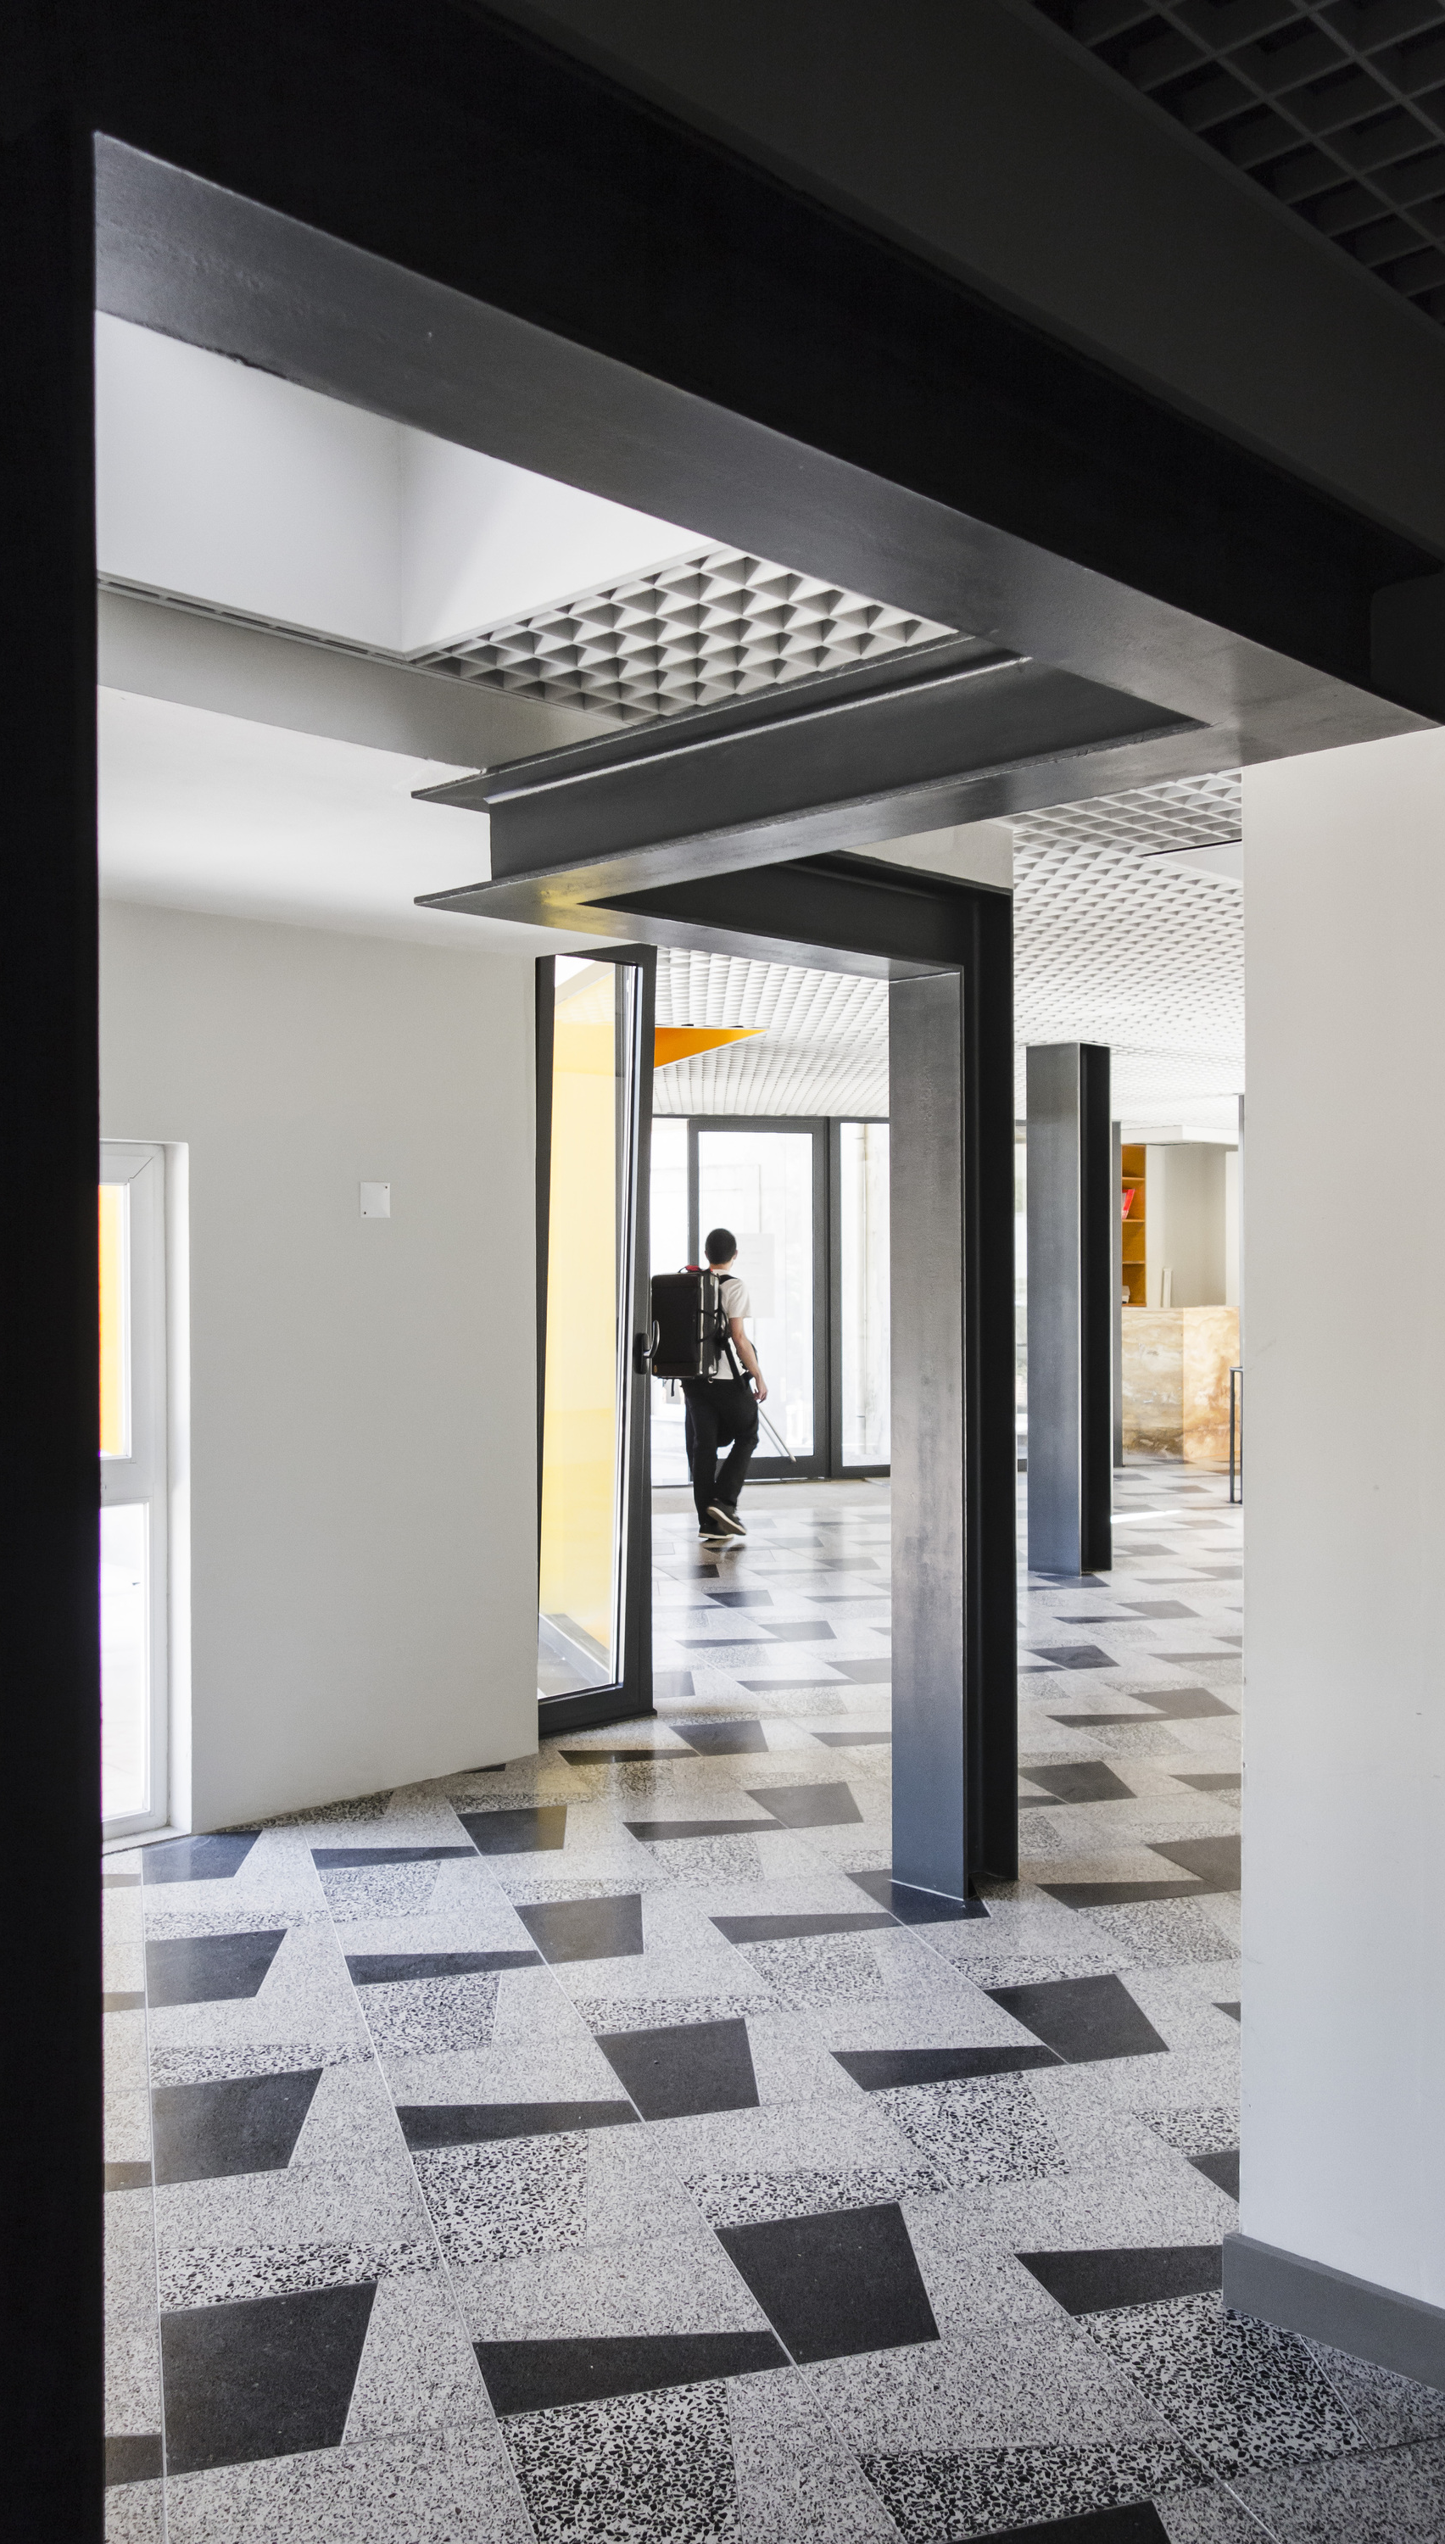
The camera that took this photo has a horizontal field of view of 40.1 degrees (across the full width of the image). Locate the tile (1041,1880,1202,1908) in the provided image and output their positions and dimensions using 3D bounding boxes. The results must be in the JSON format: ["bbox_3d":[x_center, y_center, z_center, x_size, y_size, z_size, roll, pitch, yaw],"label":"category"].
[{"bbox_3d":[0.954,1.447,4.617,0.390,0.020,0.176,0,0,-17],"label":"tile"}]

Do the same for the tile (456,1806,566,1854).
[{"bbox_3d":[-0.508,1.460,5.144,0.301,0.014,0.386,0,0,-17],"label":"tile"}]

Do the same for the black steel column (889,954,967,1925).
[{"bbox_3d":[0.550,0.382,4.712,0.208,2.140,0.212,0,0,43],"label":"black steel column"}]

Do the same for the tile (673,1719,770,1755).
[{"bbox_3d":[0.033,1.452,6.137,0.301,0.014,0.386,0,0,-17],"label":"tile"}]

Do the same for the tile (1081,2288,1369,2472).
[{"bbox_3d":[0.689,1.470,2.623,0.294,0.014,0.392,0,0,-17],"label":"tile"}]

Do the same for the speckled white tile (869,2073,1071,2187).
[{"bbox_3d":[0.455,1.453,3.349,0.305,0.020,0.390,0,0,-17],"label":"speckled white tile"}]

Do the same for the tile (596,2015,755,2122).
[{"bbox_3d":[-0.044,1.454,3.603,0.299,0.020,0.382,0,0,-17],"label":"tile"}]

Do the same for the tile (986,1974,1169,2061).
[{"bbox_3d":[0.723,1.451,3.838,0.299,0.020,0.382,0,0,-17],"label":"tile"}]

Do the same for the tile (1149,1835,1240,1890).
[{"bbox_3d":[1.269,1.456,4.859,0.301,0.014,0.386,0,0,-17],"label":"tile"}]

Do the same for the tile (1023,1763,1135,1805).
[{"bbox_3d":[1.037,1.452,5.616,0.301,0.014,0.386,0,0,-17],"label":"tile"}]

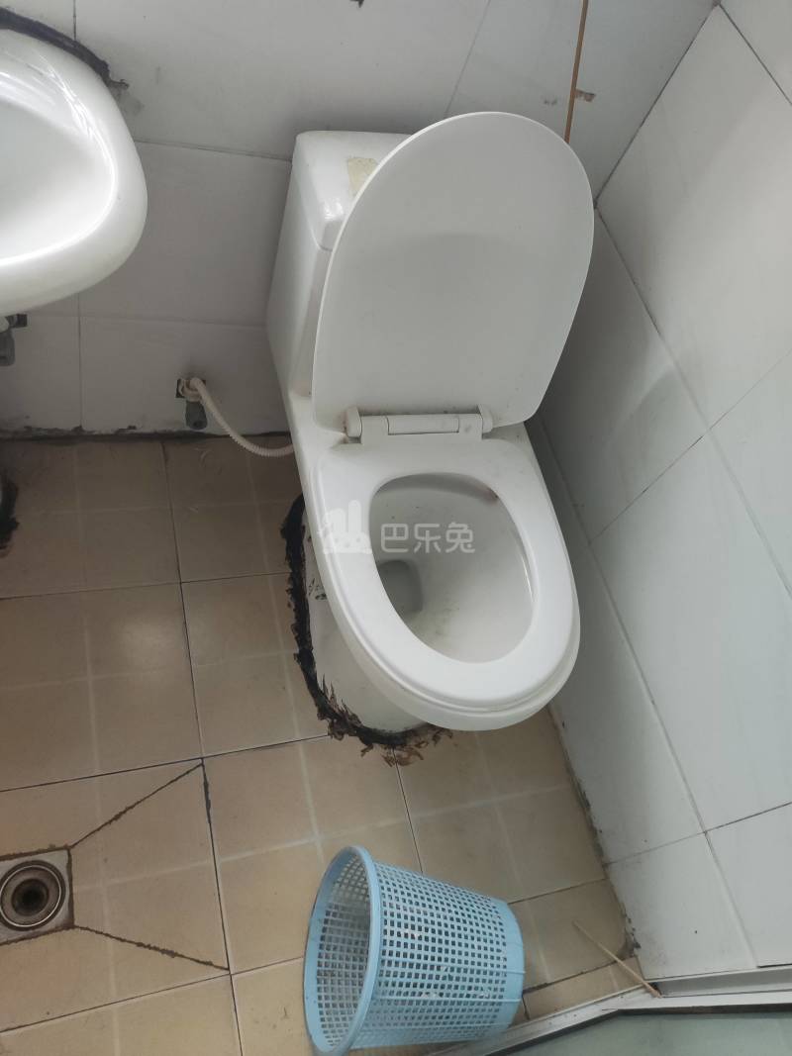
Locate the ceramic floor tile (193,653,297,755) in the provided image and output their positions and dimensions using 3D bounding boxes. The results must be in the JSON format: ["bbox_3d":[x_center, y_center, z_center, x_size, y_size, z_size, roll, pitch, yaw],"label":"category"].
[{"bbox_3d":[-0.244,0.286,1.234,0.150,0.010,0.150,-4,61,-22],"label":"ceramic floor tile"}]

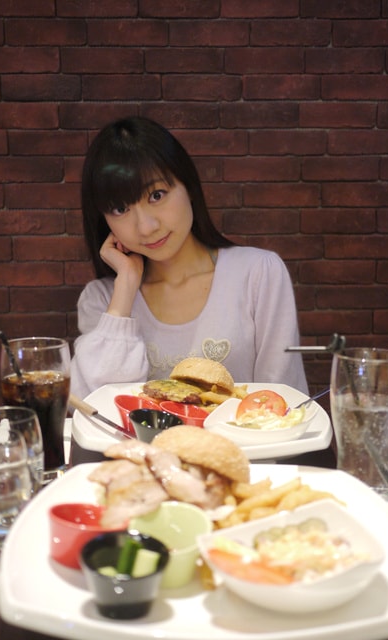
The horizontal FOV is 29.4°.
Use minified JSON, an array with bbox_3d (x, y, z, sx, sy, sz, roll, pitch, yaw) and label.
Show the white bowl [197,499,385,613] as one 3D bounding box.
[{"bbox_3d":[0.074,0.187,0.570,0.132,0.052,0.108,-5,10,-27],"label":"white bowl"}]

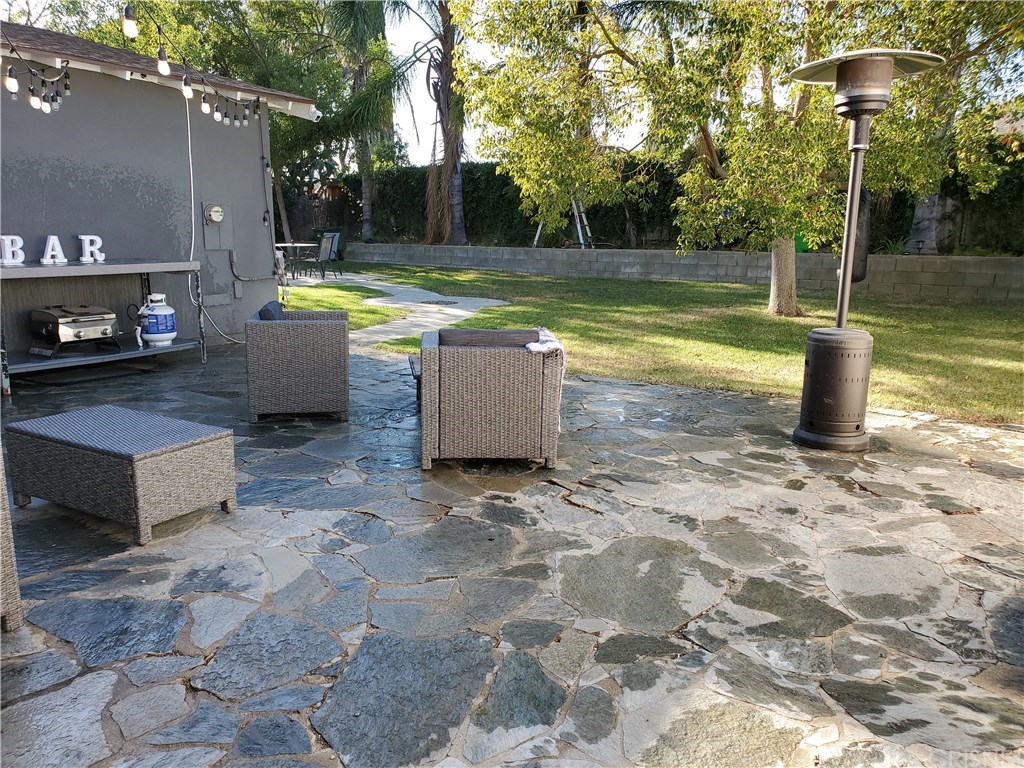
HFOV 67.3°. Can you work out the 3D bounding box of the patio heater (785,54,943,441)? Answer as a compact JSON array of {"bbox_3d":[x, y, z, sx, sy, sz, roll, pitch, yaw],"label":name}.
[{"bbox_3d":[1.960,-0.728,4.490,0.800,2.240,0.800,0,12,0],"label":"patio heater"}]

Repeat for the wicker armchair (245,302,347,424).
[{"bbox_3d":[-1.494,-0.173,5.484,0.641,0.710,0.728,-2,12,-10],"label":"wicker armchair"}]

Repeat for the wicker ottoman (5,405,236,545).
[{"bbox_3d":[-1.821,0.391,3.596,0.955,0.390,0.503,7,14,29],"label":"wicker ottoman"}]

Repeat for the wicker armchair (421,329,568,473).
[{"bbox_3d":[-0.144,0.050,4.466,0.732,0.710,0.641,-1,12,-5],"label":"wicker armchair"}]

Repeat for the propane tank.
[{"bbox_3d":[-3.202,-0.583,6.980,0.315,0.455,0.315,-4,13,-21],"label":"propane tank"}]

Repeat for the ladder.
[{"bbox_3d":[1.185,-4.062,17.700,1.400,2.100,0.550,5,13,23],"label":"ladder"}]

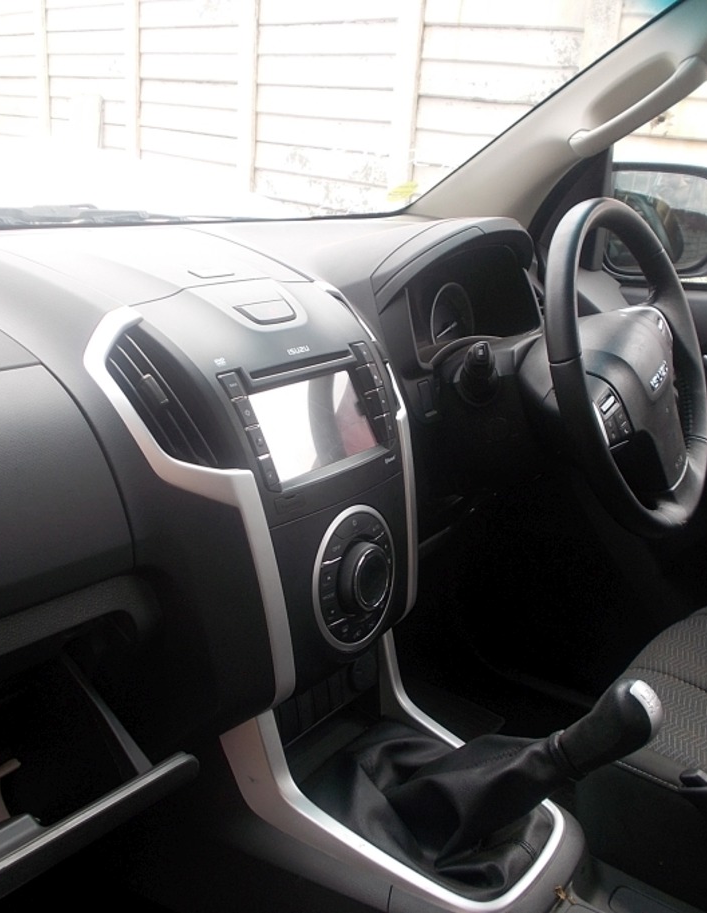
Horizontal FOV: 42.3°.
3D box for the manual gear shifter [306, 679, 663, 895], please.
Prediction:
[{"bbox_3d":[0.118,0.243,0.816,0.304,0.222,0.156,19,24,33],"label":"manual gear shifter"}]

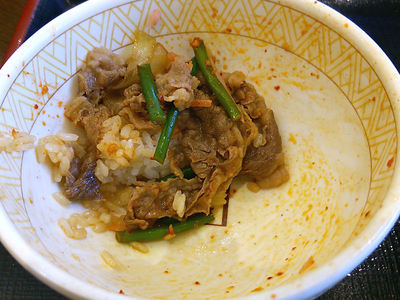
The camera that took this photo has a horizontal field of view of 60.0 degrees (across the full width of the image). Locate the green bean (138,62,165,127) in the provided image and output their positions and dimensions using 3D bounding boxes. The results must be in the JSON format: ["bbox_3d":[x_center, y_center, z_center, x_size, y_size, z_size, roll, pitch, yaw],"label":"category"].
[{"bbox_3d":[-0.022,-0.027,0.161,0.007,0.006,0.034,-13,58,-8],"label":"green bean"}]

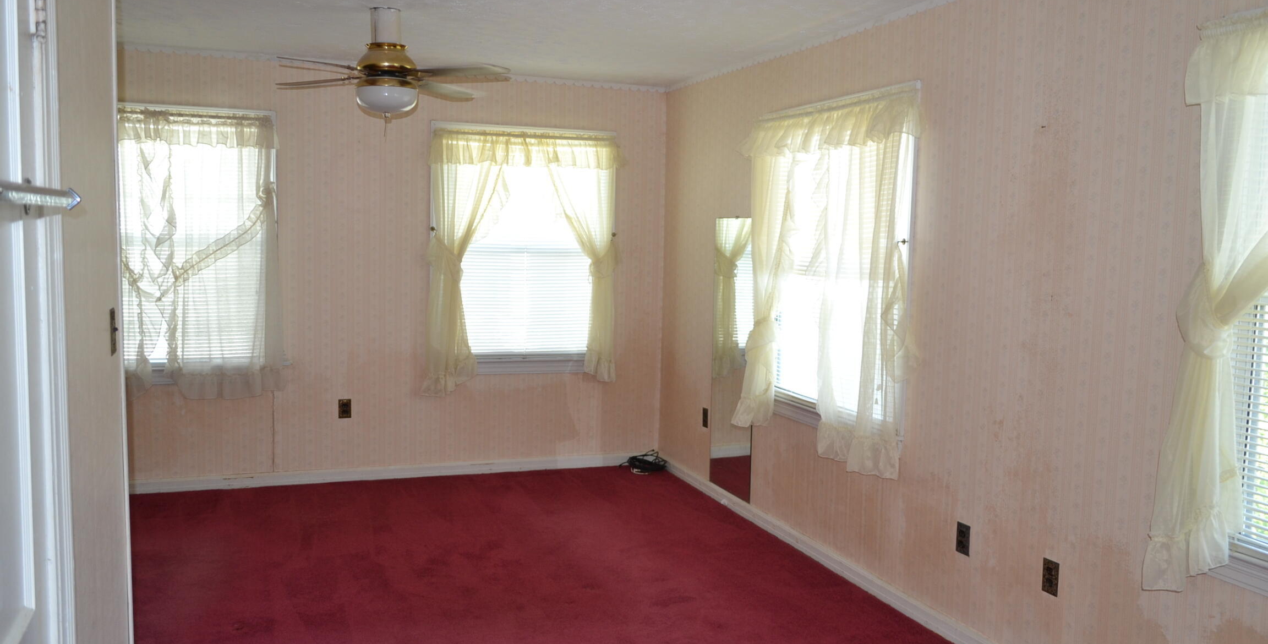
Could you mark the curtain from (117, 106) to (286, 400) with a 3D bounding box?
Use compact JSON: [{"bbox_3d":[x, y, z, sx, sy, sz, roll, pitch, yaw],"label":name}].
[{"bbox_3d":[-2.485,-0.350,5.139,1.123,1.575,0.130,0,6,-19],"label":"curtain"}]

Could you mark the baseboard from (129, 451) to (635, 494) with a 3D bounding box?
[{"bbox_3d":[-1.398,0.903,5.717,3.255,0.080,0.019,0,6,-19],"label":"baseboard"}]

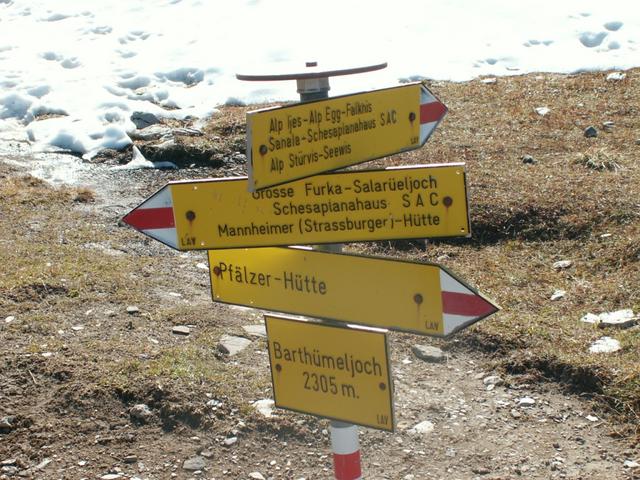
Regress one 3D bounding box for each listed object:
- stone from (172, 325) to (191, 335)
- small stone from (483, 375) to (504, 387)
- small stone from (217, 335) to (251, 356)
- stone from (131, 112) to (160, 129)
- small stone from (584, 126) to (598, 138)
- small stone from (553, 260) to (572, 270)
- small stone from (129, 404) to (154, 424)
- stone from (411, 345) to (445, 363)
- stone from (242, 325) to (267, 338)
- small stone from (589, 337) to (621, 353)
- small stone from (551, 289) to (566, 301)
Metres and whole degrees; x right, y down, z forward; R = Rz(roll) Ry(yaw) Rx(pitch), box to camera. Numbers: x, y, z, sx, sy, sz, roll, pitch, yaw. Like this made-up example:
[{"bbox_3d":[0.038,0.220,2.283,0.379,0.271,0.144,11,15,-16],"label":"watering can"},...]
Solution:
[{"bbox_3d":[-0.666,0.430,5.864,0.087,0.031,0.065,0,12,0],"label":"stone"},{"bbox_3d":[0.742,0.599,5.206,0.090,0.031,0.067,0,12,0],"label":"small stone"},{"bbox_3d":[-0.394,0.486,5.590,0.151,0.065,0.113,0,12,0],"label":"small stone"},{"bbox_3d":[-1.587,-1.087,11.095,0.273,0.122,0.205,0,12,0],"label":"stone"},{"bbox_3d":[2.315,-0.917,10.405,0.119,0.091,0.090,0,12,0],"label":"small stone"},{"bbox_3d":[1.323,0.139,6.672,0.104,0.037,0.078,0,12,0],"label":"small stone"},{"bbox_3d":[-0.708,0.688,4.810,0.087,0.060,0.065,0,12,0],"label":"small stone"},{"bbox_3d":[0.488,0.513,5.513,0.149,0.052,0.112,0,12,0],"label":"stone"},{"bbox_3d":[-0.298,0.437,5.825,0.134,0.047,0.100,0,12,0],"label":"stone"},{"bbox_3d":[1.248,0.458,5.351,0.140,0.049,0.105,0,12,0],"label":"small stone"},{"bbox_3d":[1.201,0.276,6.129,0.075,0.042,0.057,0,12,0],"label":"small stone"}]

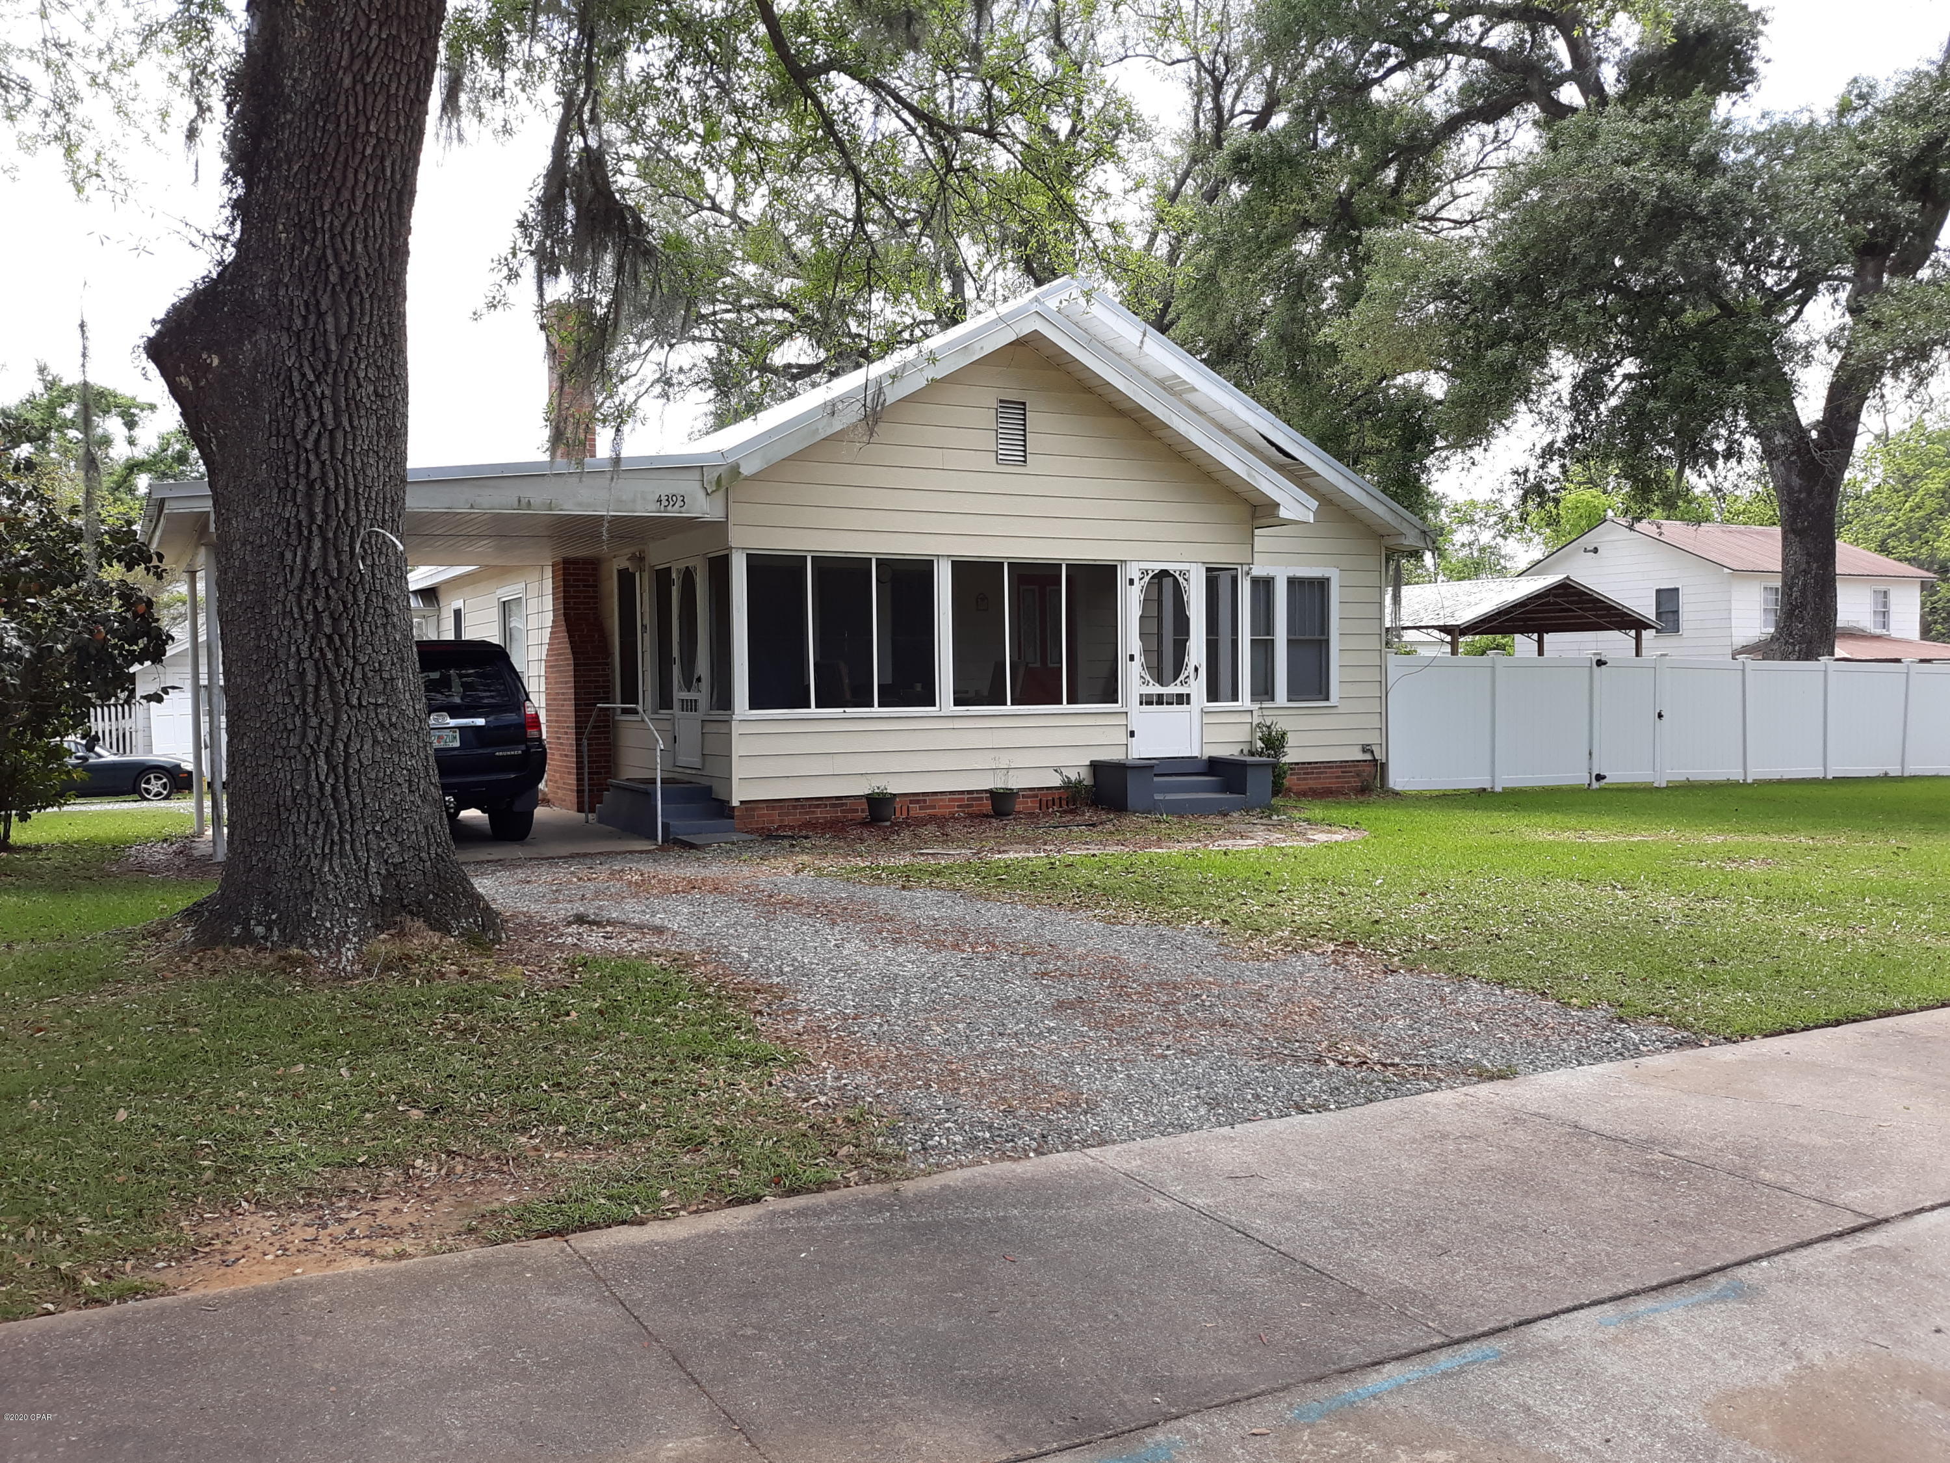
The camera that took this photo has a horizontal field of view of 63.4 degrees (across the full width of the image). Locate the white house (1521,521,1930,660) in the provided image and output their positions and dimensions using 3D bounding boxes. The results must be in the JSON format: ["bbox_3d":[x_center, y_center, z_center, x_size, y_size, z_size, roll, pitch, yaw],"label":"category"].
[{"bbox_3d":[27.182,-4.013,56.989,10.700,7.350,11.600,-1,2,-26],"label":"white house"}]

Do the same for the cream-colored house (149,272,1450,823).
[{"bbox_3d":[-3.316,-2.216,21.817,14.800,6.050,15.700,-2,2,-29],"label":"cream-colored house"}]

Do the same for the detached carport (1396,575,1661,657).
[{"bbox_3d":[8.951,-1.036,29.155,5.299,3.350,4.832,-2,2,-31],"label":"detached carport"}]

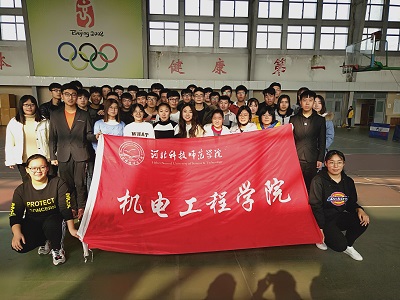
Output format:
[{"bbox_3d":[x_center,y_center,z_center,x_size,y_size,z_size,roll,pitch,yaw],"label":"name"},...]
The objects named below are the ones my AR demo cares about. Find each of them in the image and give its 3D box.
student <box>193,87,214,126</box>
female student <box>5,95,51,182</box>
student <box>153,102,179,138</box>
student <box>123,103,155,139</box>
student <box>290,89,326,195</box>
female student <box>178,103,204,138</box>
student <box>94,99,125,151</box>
[{"bbox_3d":[0.005,-0.096,4.737,0.470,1.819,0.300,1,9,0],"label":"student"},{"bbox_3d":[-2.285,0.093,3.924,0.500,1.638,0.300,-4,10,-27],"label":"female student"},{"bbox_3d":[-0.506,0.108,4.218,0.430,1.560,0.300,0,9,-6],"label":"student"},{"bbox_3d":[-0.849,0.127,4.097,0.430,1.552,0.300,-1,9,-11],"label":"student"},{"bbox_3d":[1.449,0.073,3.982,0.470,1.745,0.300,4,9,20],"label":"student"},{"bbox_3d":[-0.141,0.127,4.147,0.430,1.553,0.300,0,9,-2],"label":"female student"},{"bbox_3d":[-1.209,0.113,3.972,0.450,1.609,0.320,-2,9,-17],"label":"student"}]

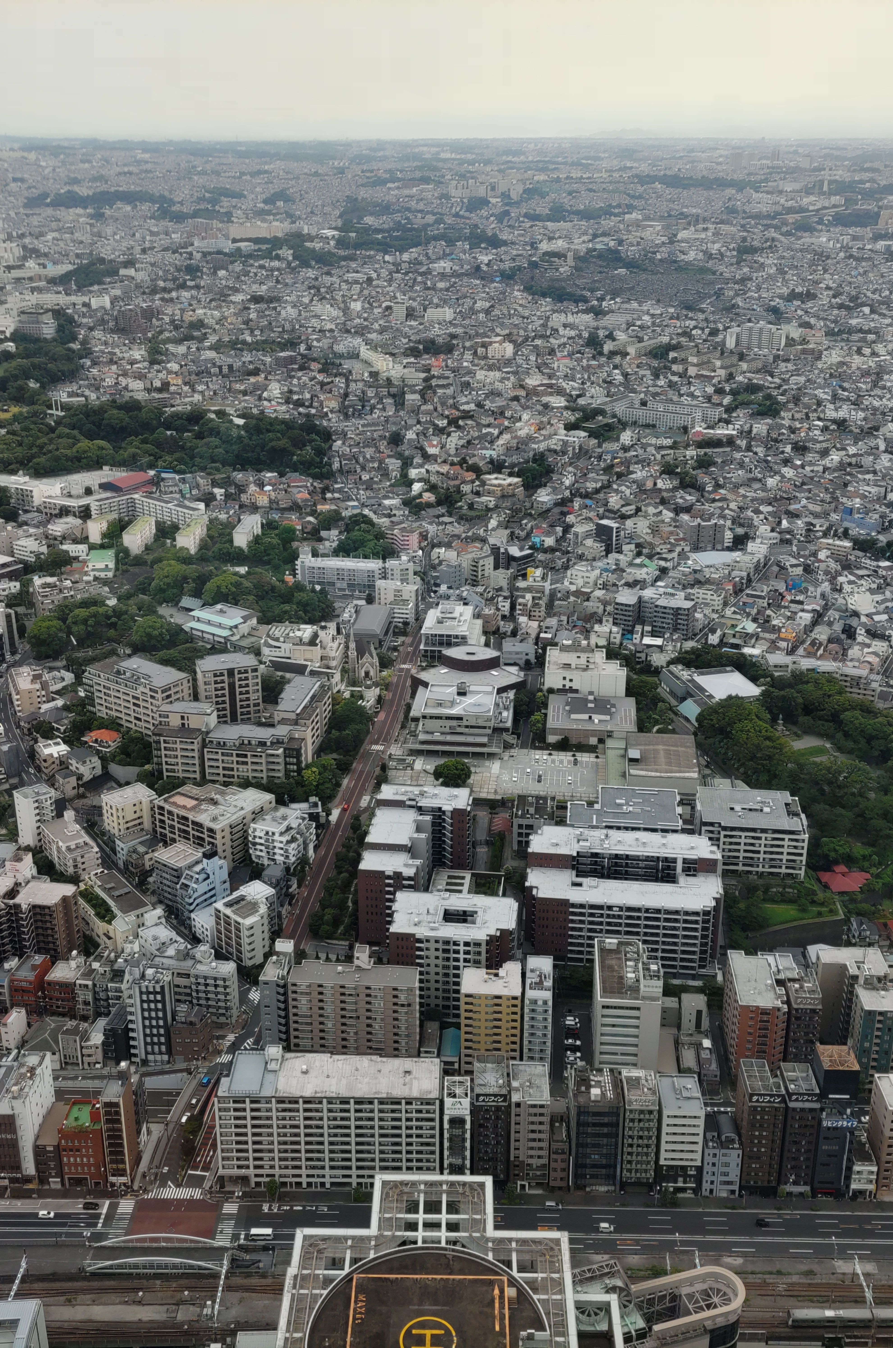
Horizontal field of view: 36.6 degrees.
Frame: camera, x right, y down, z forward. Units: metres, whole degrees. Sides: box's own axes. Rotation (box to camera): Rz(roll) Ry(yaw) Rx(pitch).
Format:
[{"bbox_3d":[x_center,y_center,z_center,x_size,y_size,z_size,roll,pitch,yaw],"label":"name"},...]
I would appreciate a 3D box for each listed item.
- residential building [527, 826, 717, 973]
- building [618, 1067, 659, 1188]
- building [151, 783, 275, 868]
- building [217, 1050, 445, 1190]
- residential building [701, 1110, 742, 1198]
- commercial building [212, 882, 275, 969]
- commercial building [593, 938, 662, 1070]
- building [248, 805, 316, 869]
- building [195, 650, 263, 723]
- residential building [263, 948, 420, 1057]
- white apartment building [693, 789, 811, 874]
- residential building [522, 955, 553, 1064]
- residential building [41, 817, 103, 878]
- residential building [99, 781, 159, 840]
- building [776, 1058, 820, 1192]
[{"bbox_3d":[62.510,80.000,475.920,65.670,32.500,38.500,2,22,6],"label":"residential building"},{"bbox_3d":[53.570,127.260,377.010,8.900,28.500,16.200,1,22,2],"label":"building"},{"bbox_3d":[-89.070,57.250,521.930,34.000,18.400,31.500,15,26,33],"label":"building"},{"bbox_3d":[-31.690,125.140,376.650,60.000,32.700,18.500,1,22,1],"label":"building"},{"bbox_3d":[75.660,133.390,375.290,9.810,18.500,13.000,1,22,2],"label":"residential building"},{"bbox_3d":[-67.310,85.970,464.700,16.600,19.800,16.800,17,28,36],"label":"commercial building"},{"bbox_3d":[56.000,105.020,425.800,18.000,32.000,34.000,1,22,3],"label":"commercial building"},{"bbox_3d":[-61.370,62.350,516.540,18.500,15.800,20.500,9,24,20],"label":"building"},{"bbox_3d":[-92.650,7.050,578.030,24.600,26.000,15.000,-7,23,-18],"label":"building"},{"bbox_3d":[-32.270,104.660,425.310,47.620,33.500,13.500,1,22,3],"label":"residential building"},{"bbox_3d":[115.200,61.040,515.040,37.590,20.500,32.200,2,22,4],"label":"white apartment building"},{"bbox_3d":[28.760,108.430,422.950,7.900,32.500,21.500,1,22,3],"label":"residential building"},{"bbox_3d":[-145.000,67.140,523.740,11.200,13.500,28.000,-16,27,-35],"label":"residential building"},{"bbox_3d":[-126.070,55.080,537.860,16.770,14.940,13.560,-16,27,-34],"label":"residential building"},{"bbox_3d":[96.110,126.420,373.670,8.100,35.700,12.600,0,22,1],"label":"building"}]

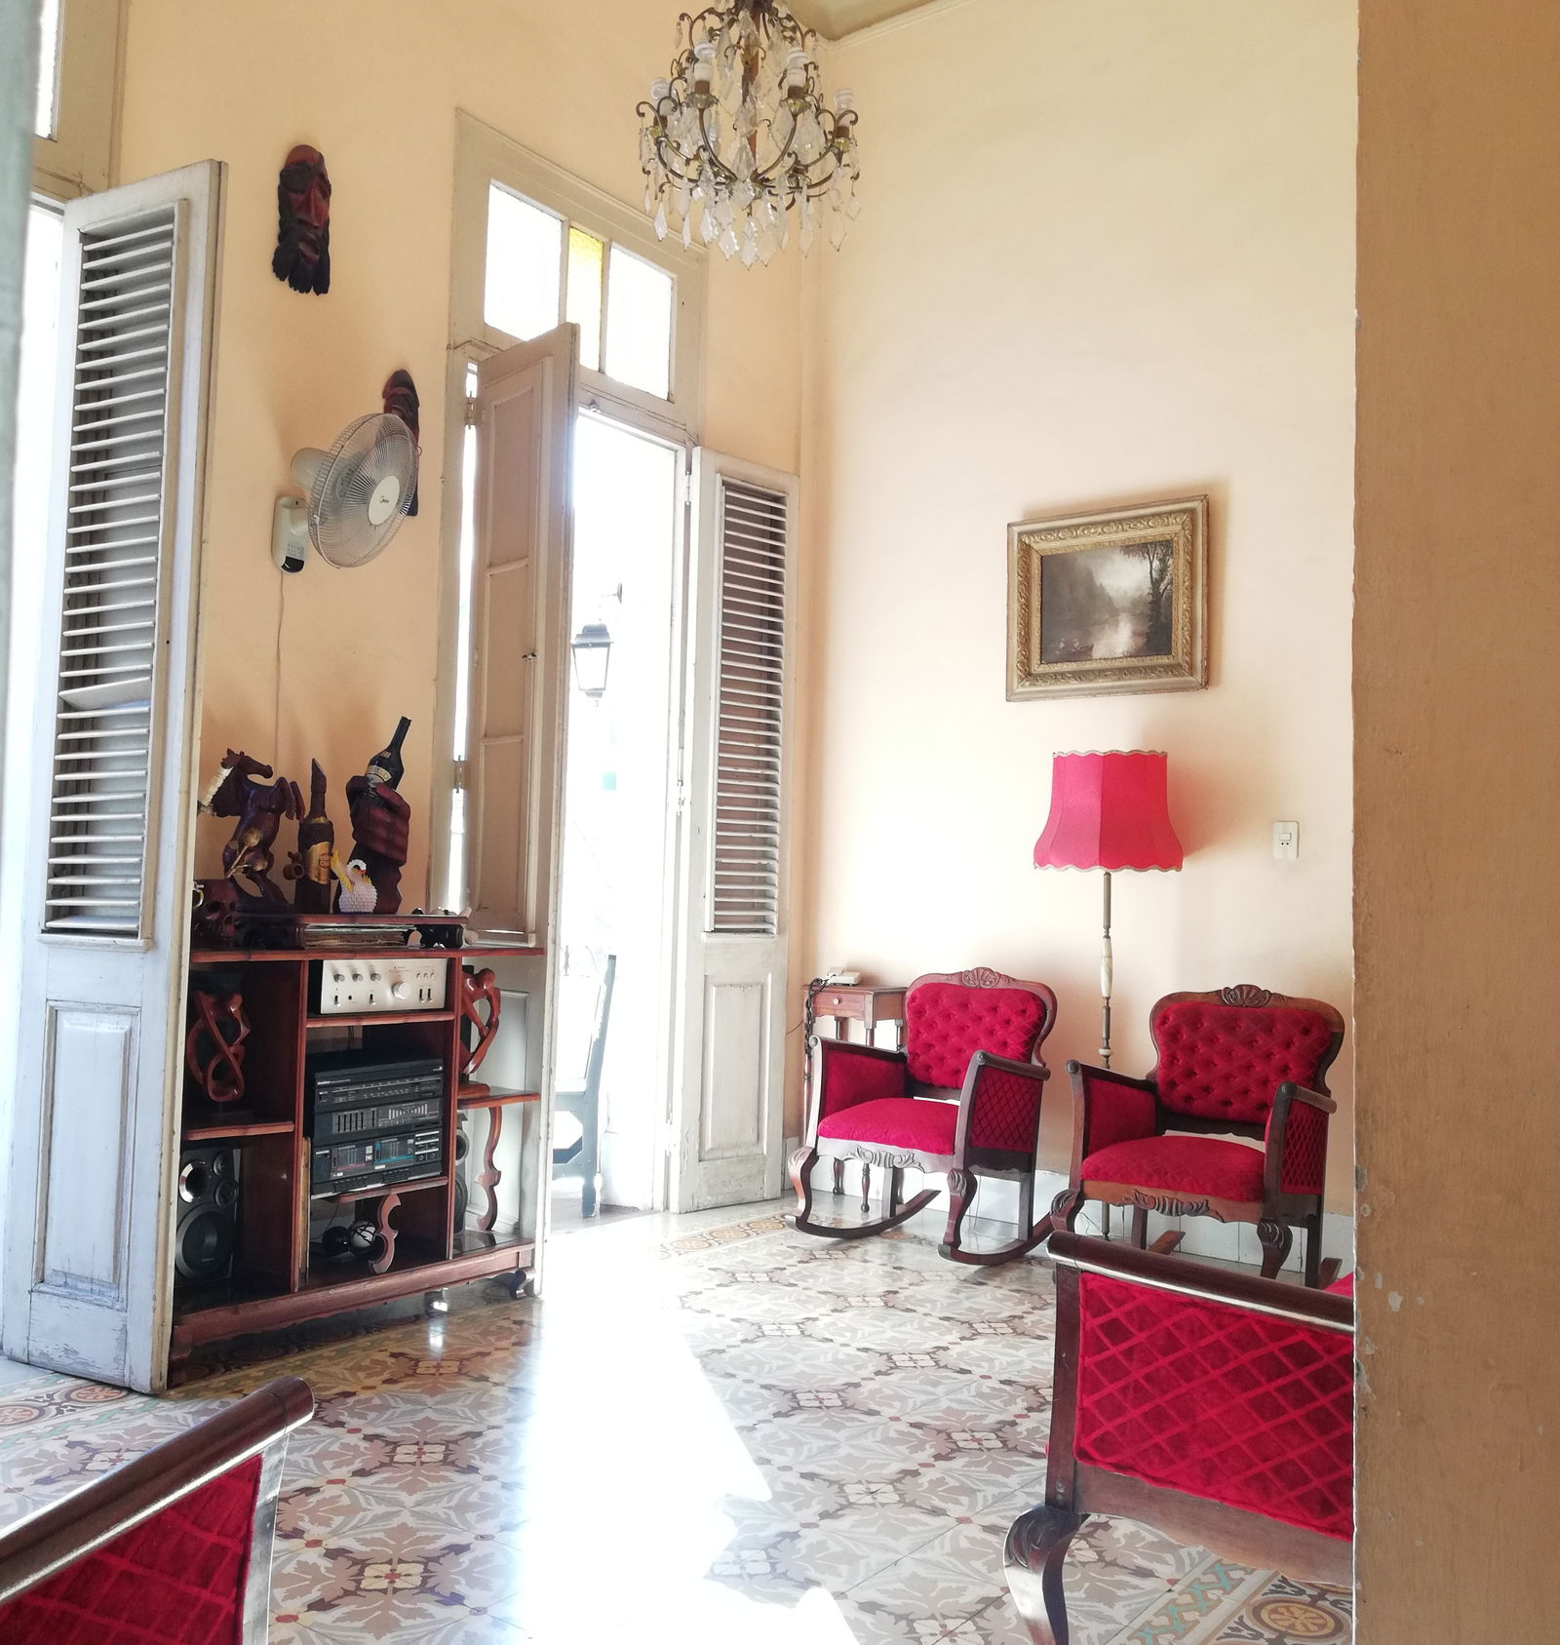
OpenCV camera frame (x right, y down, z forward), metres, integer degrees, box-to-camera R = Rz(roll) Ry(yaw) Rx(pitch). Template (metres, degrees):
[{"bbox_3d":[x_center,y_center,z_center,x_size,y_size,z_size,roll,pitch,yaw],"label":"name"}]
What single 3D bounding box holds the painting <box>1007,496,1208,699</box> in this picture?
[{"bbox_3d":[1.084,-0.739,5.428,0.715,0.620,0.050,0,-3,36],"label":"painting"}]

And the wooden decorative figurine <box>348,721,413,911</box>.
[{"bbox_3d":[-1.052,-0.019,4.227,0.145,0.500,0.165,-1,-3,41],"label":"wooden decorative figurine"}]

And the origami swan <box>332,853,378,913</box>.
[{"bbox_3d":[-1.065,0.151,4.074,0.110,0.150,0.090,0,-3,36],"label":"origami swan"}]

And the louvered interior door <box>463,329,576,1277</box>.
[{"bbox_3d":[-0.779,-0.053,4.738,0.044,2.719,0.499,4,-3,-40],"label":"louvered interior door"}]

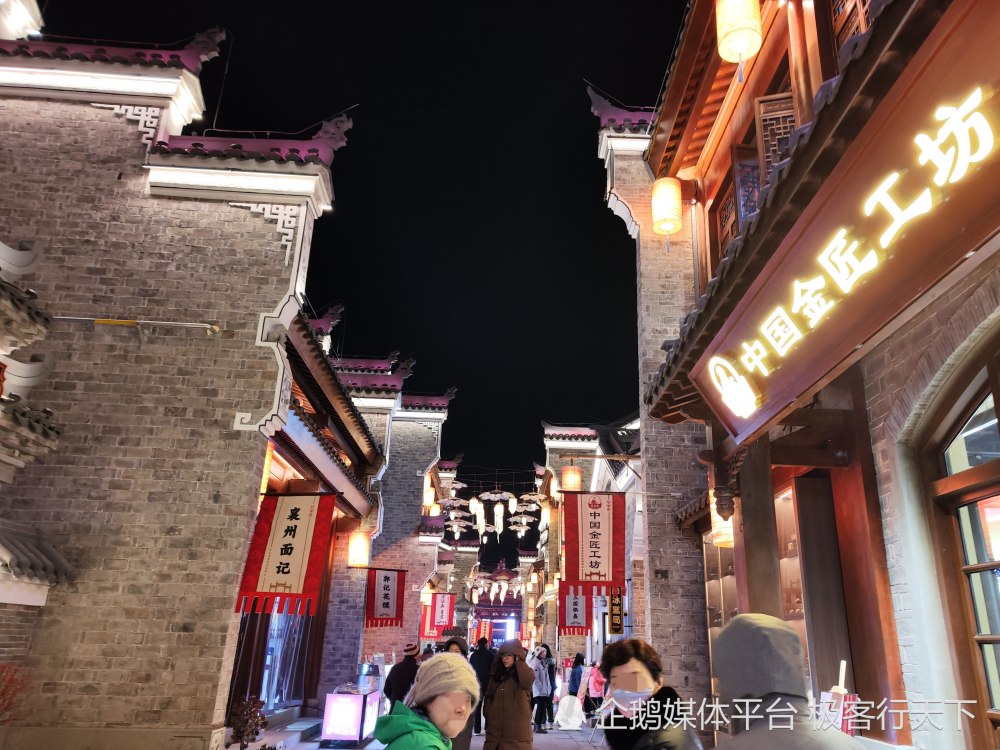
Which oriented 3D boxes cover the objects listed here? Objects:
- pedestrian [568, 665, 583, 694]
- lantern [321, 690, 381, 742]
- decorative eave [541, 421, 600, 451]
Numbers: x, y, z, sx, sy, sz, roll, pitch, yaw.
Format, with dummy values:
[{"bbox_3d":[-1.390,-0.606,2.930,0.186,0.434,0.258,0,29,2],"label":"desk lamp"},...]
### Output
[{"bbox_3d":[1.860,7.666,16.905,0.320,1.623,0.460,12,-23,-19],"label":"pedestrian"},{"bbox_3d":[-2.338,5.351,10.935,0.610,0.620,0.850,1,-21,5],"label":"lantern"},{"bbox_3d":[2.536,2.242,25.269,2.070,1.050,0.650,4,-22,1],"label":"decorative eave"}]

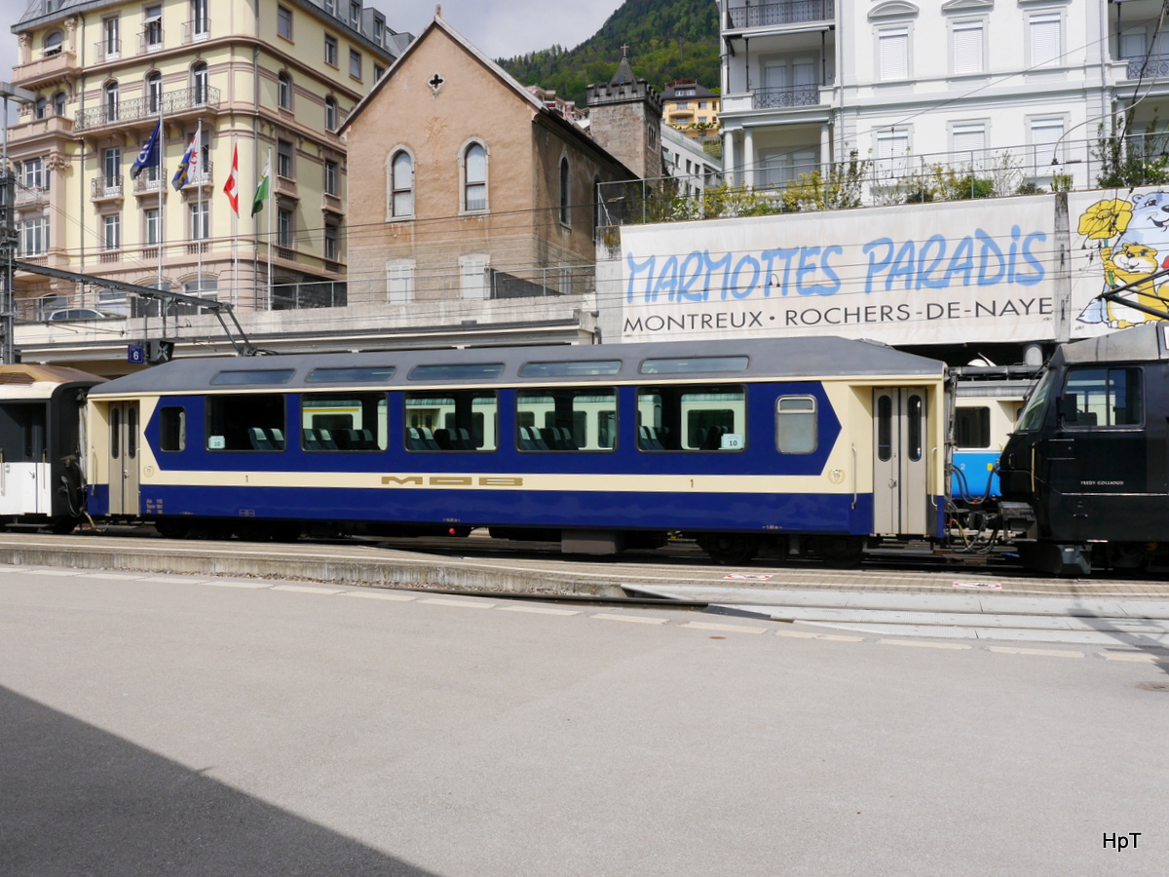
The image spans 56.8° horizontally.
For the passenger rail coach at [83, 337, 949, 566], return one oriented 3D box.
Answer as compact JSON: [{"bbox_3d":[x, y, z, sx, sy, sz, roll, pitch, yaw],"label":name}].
[{"bbox_3d":[-1.726,0.226,19.041,15.490,3.560,2.670,0,0,20],"label":"passenger rail coach"}]

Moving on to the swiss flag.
[{"bbox_3d":[-14.910,-10.870,45.500,0.750,2.900,0.350,0,0,-14],"label":"swiss flag"}]

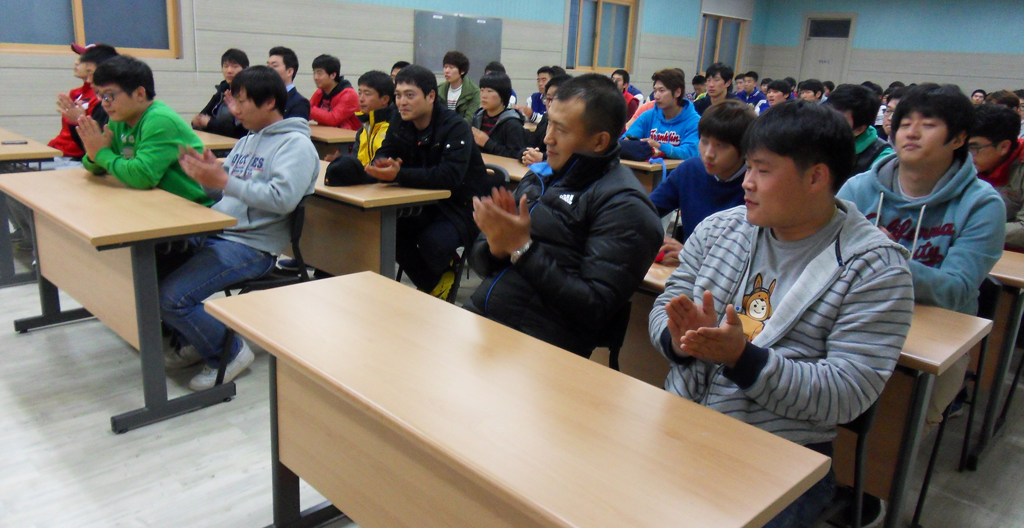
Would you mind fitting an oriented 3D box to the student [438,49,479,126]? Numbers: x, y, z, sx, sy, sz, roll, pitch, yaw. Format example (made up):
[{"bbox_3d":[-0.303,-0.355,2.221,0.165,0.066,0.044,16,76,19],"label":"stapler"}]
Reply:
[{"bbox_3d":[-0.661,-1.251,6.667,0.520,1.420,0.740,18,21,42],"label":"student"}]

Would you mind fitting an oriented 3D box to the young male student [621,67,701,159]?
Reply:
[{"bbox_3d":[0.990,-0.713,5.050,0.520,1.328,0.780,13,19,32],"label":"young male student"}]

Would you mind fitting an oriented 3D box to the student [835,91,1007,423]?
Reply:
[{"bbox_3d":[1.186,0.117,2.324,0.530,1.360,0.740,18,21,42],"label":"student"}]

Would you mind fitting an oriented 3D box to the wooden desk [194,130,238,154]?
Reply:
[{"bbox_3d":[-2.649,-0.682,5.637,0.530,0.710,1.480,-13,22,-43],"label":"wooden desk"}]

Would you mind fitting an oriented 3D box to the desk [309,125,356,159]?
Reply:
[{"bbox_3d":[-1.681,-0.747,5.940,1.380,0.740,0.500,18,21,42],"label":"desk"}]

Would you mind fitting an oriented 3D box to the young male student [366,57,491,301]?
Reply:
[{"bbox_3d":[-0.409,-0.420,3.964,0.530,1.270,0.680,16,21,38],"label":"young male student"}]

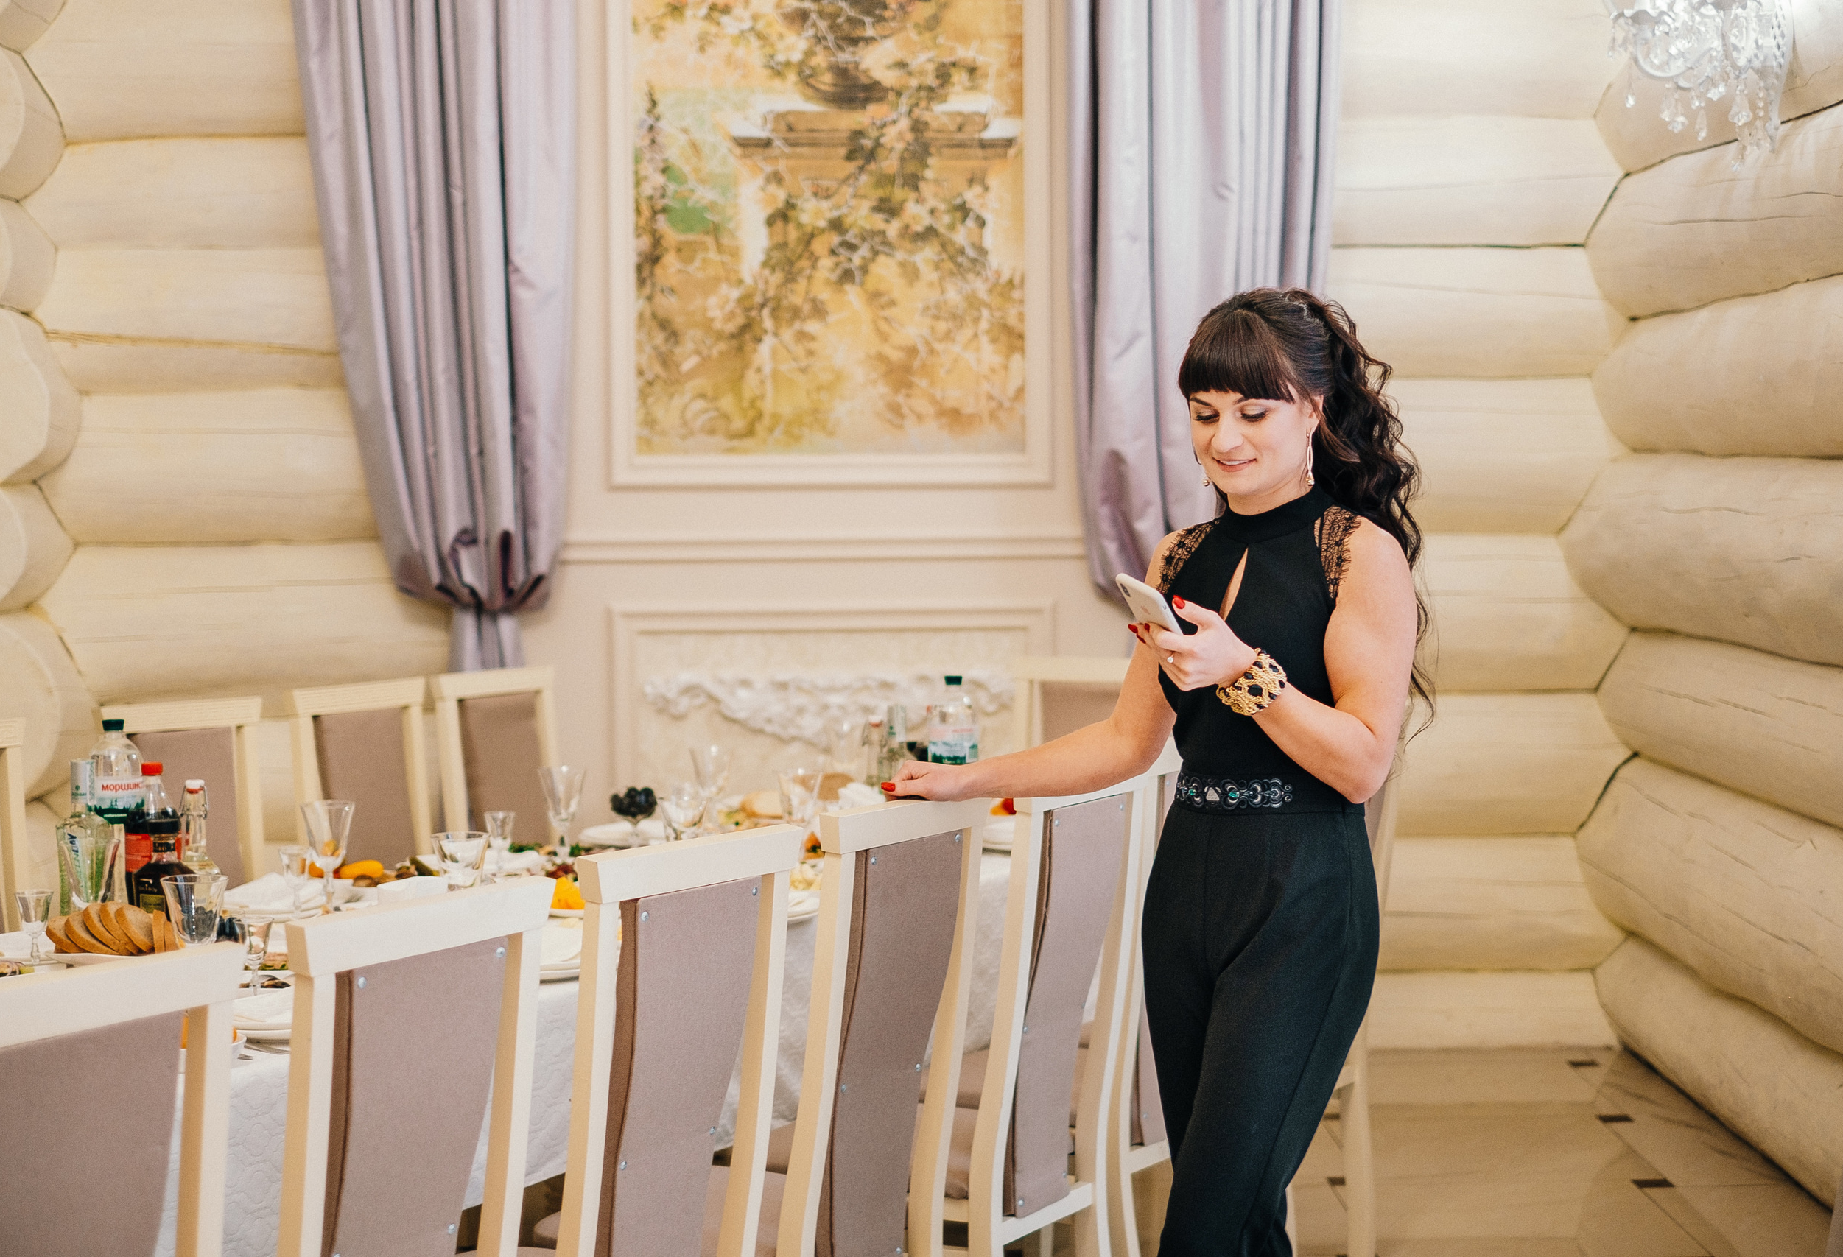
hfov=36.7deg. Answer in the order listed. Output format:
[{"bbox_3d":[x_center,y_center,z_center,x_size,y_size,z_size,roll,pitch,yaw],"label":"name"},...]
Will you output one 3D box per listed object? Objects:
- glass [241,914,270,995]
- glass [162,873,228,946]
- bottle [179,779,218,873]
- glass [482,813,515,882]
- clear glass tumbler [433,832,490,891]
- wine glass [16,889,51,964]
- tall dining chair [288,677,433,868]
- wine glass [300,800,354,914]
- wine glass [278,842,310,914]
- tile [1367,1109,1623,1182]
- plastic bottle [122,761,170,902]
[{"bbox_3d":[-0.868,0.433,3.616,0.052,0.110,0.052,0,3,0],"label":"glass"},{"bbox_3d":[-1.057,0.415,4.045,0.095,0.100,0.095,0,3,0],"label":"glass"},{"bbox_3d":[-1.037,0.349,3.977,0.074,0.260,0.074,-1,3,-11],"label":"bottle"},{"bbox_3d":[-0.714,0.370,4.702,0.052,0.110,0.052,0,3,0],"label":"glass"},{"bbox_3d":[-0.747,0.387,4.505,0.095,0.100,0.095,0,3,0],"label":"clear glass tumbler"},{"bbox_3d":[-1.232,0.422,3.857,0.052,0.110,0.052,0,3,0],"label":"wine glass"},{"bbox_3d":[-1.018,0.624,5.856,0.520,1.000,0.420,1,4,33],"label":"tall dining chair"},{"bbox_3d":[-0.915,0.356,4.285,0.083,0.175,0.083,0,3,0],"label":"wine glass"},{"bbox_3d":[-0.973,0.393,4.303,0.050,0.105,0.050,0,3,0],"label":"wine glass"},{"bbox_3d":[1.200,1.105,5.880,0.600,0.012,0.600,0,3,0],"label":"tile"},{"bbox_3d":[-1.088,0.334,3.937,0.086,0.285,0.086,-1,3,-11],"label":"plastic bottle"}]

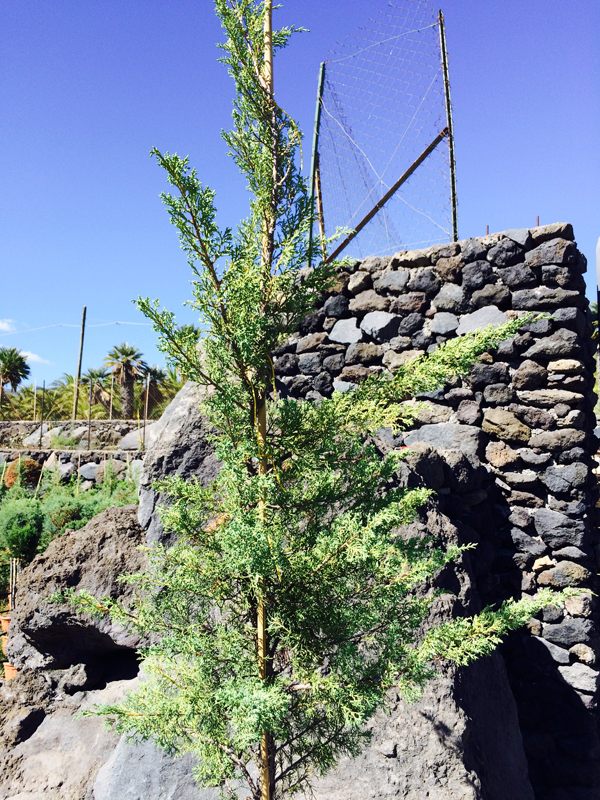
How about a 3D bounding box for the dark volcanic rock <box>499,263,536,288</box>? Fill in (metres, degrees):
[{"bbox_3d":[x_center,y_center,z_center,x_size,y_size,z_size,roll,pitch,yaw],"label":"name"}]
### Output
[{"bbox_3d":[1.479,-0.847,4.557,0.236,0.178,0.240,-3,-7,29],"label":"dark volcanic rock"}]

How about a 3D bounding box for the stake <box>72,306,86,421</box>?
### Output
[{"bbox_3d":[-8.972,-1.505,27.245,0.140,4.690,0.140,2,-6,0],"label":"stake"}]

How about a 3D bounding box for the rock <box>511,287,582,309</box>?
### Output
[{"bbox_3d":[1.570,-0.641,4.235,0.418,0.149,0.270,-4,-9,27],"label":"rock"}]

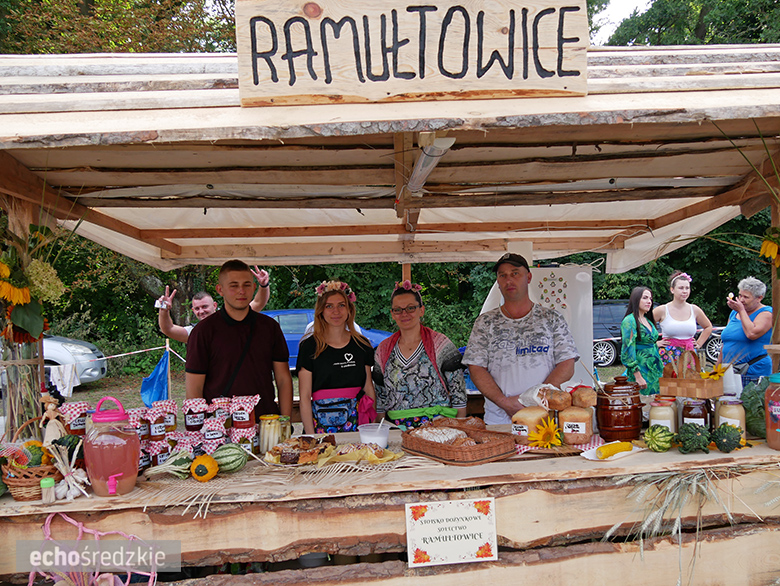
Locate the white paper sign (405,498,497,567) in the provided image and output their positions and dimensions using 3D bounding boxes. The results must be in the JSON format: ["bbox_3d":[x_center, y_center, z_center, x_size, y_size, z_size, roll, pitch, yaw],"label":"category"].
[{"bbox_3d":[0.206,0.798,2.100,0.297,0.210,0.006,-3,1,-4],"label":"white paper sign"}]

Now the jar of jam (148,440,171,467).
[{"bbox_3d":[-0.871,0.615,2.390,0.087,0.112,0.087,-3,2,-32],"label":"jar of jam"}]

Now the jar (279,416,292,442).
[{"bbox_3d":[-0.454,0.582,2.680,0.075,0.117,0.075,-2,1,0],"label":"jar"}]

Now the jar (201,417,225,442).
[{"bbox_3d":[-0.679,0.523,2.430,0.093,0.085,0.093,-3,2,-16],"label":"jar"}]

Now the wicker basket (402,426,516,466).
[{"bbox_3d":[0.247,0.577,2.421,0.325,0.066,0.420,-3,1,-44],"label":"wicker basket"}]

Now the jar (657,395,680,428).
[{"bbox_3d":[1.116,0.500,2.539,0.103,0.148,0.103,-2,1,14],"label":"jar"}]

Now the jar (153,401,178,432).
[{"bbox_3d":[-0.889,0.487,2.500,0.100,0.118,0.100,-3,1,-18],"label":"jar"}]

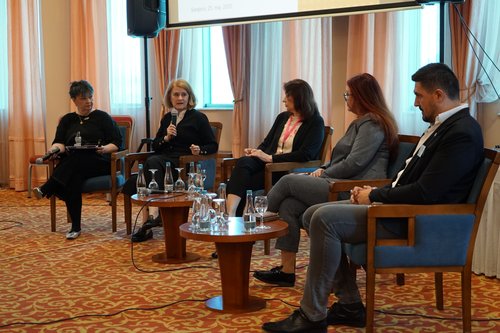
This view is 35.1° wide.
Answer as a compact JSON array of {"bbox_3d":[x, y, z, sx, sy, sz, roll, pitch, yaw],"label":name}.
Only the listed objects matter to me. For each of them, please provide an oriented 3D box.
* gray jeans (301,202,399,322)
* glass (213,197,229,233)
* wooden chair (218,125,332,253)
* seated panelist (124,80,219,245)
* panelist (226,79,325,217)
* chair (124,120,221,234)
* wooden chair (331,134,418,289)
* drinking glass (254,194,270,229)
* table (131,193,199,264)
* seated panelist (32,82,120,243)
[{"bbox_3d":[0.588,0.447,3.987,0.660,0.600,0.440,0,6,1],"label":"gray jeans"},{"bbox_3d":[-0.162,0.256,4.220,0.078,0.172,0.078,-1,6,0],"label":"glass"},{"bbox_3d":[0.197,0.156,6.046,0.620,0.905,0.609,-4,7,-35],"label":"wooden chair"},{"bbox_3d":[-0.676,-0.076,6.523,0.590,1.290,0.810,2,6,26],"label":"seated panelist"},{"bbox_3d":[0.051,-0.013,5.930,0.840,1.265,0.540,-5,7,-38],"label":"panelist"},{"bbox_3d":[-0.637,0.102,6.683,0.609,0.905,0.620,2,6,28],"label":"chair"},{"bbox_3d":[0.656,0.259,4.973,0.645,0.905,0.575,-3,6,-19],"label":"wooden chair"},{"bbox_3d":[0.077,0.246,4.290,0.078,0.175,0.078,-1,6,0],"label":"drinking glass"},{"bbox_3d":[-0.532,0.431,5.645,0.602,0.452,0.602,-1,6,0],"label":"table"},{"bbox_3d":[-1.466,-0.085,6.753,0.680,1.280,0.800,0,6,8],"label":"seated panelist"}]

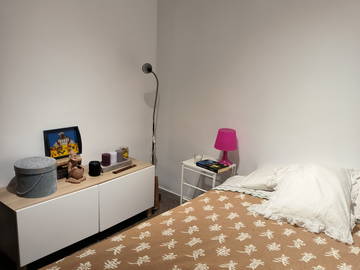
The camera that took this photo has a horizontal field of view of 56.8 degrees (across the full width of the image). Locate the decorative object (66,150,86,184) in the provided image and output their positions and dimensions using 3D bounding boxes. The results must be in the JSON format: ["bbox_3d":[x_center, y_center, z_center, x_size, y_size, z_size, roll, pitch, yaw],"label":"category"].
[{"bbox_3d":[-0.768,0.226,2.440,0.144,0.220,0.137,-9,17,-39],"label":"decorative object"}]

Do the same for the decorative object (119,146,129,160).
[{"bbox_3d":[-0.485,0.164,2.939,0.069,0.106,0.069,13,17,37],"label":"decorative object"}]

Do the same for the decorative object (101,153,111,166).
[{"bbox_3d":[-0.616,0.203,2.779,0.073,0.091,0.073,13,17,37],"label":"decorative object"}]

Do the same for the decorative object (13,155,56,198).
[{"bbox_3d":[-0.966,0.279,2.237,0.251,0.193,0.251,13,17,37],"label":"decorative object"}]

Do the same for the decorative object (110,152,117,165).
[{"bbox_3d":[-0.569,0.195,2.829,0.070,0.087,0.070,2,13,-1],"label":"decorative object"}]

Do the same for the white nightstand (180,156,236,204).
[{"bbox_3d":[0.236,0.501,2.855,0.345,0.538,0.291,14,18,41],"label":"white nightstand"}]

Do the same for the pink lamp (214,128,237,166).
[{"bbox_3d":[0.385,0.100,2.776,0.190,0.290,0.190,2,13,-1],"label":"pink lamp"}]

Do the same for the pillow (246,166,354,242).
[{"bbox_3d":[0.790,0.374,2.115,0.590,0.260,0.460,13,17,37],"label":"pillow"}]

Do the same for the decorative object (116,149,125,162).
[{"bbox_3d":[-0.518,0.181,2.886,0.070,0.092,0.070,13,17,37],"label":"decorative object"}]

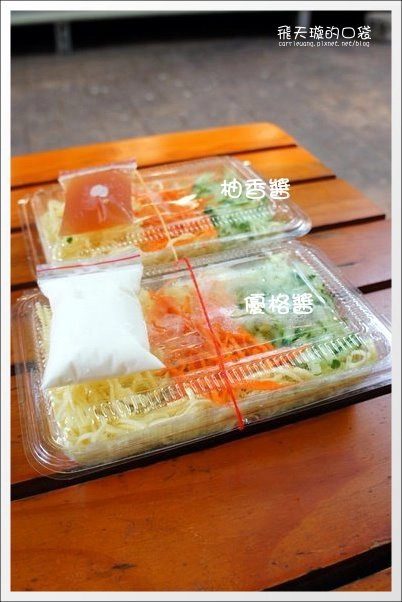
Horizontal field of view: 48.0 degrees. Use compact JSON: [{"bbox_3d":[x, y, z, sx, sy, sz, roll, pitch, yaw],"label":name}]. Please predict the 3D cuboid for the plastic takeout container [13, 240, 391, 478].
[{"bbox_3d":[0.003,0.020,0.270,0.210,0.043,0.137,-12,42,-13],"label":"plastic takeout container"}]

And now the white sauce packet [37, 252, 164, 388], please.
[{"bbox_3d":[-0.057,0.002,0.246,0.065,0.018,0.093,-12,42,-13],"label":"white sauce packet"}]

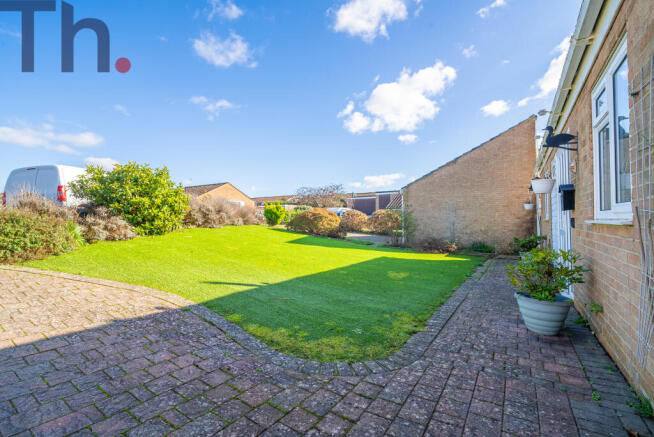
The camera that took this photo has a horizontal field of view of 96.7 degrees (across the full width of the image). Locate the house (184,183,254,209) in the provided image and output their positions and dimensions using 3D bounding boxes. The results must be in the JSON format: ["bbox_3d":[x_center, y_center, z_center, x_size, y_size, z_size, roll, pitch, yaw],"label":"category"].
[{"bbox_3d":[-16.030,-2.080,38.230,10.500,4.600,7.700,0,0,37],"label":"house"}]

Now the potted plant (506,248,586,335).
[{"bbox_3d":[1.935,0.630,2.600,0.560,0.720,0.540,0,0,37],"label":"potted plant"}]

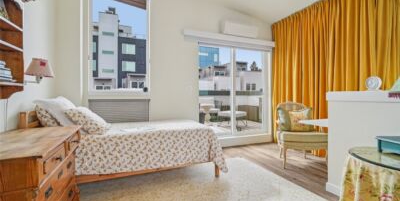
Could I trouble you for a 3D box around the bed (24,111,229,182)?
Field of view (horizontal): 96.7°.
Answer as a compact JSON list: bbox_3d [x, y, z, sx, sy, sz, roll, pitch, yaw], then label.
[{"bbox_3d":[-0.835,0.562,2.428,2.061,0.890,1.030,0,0,-22],"label":"bed"}]

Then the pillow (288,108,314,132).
[{"bbox_3d":[1.593,0.314,2.790,0.375,0.355,0.140,0,-13,12],"label":"pillow"}]

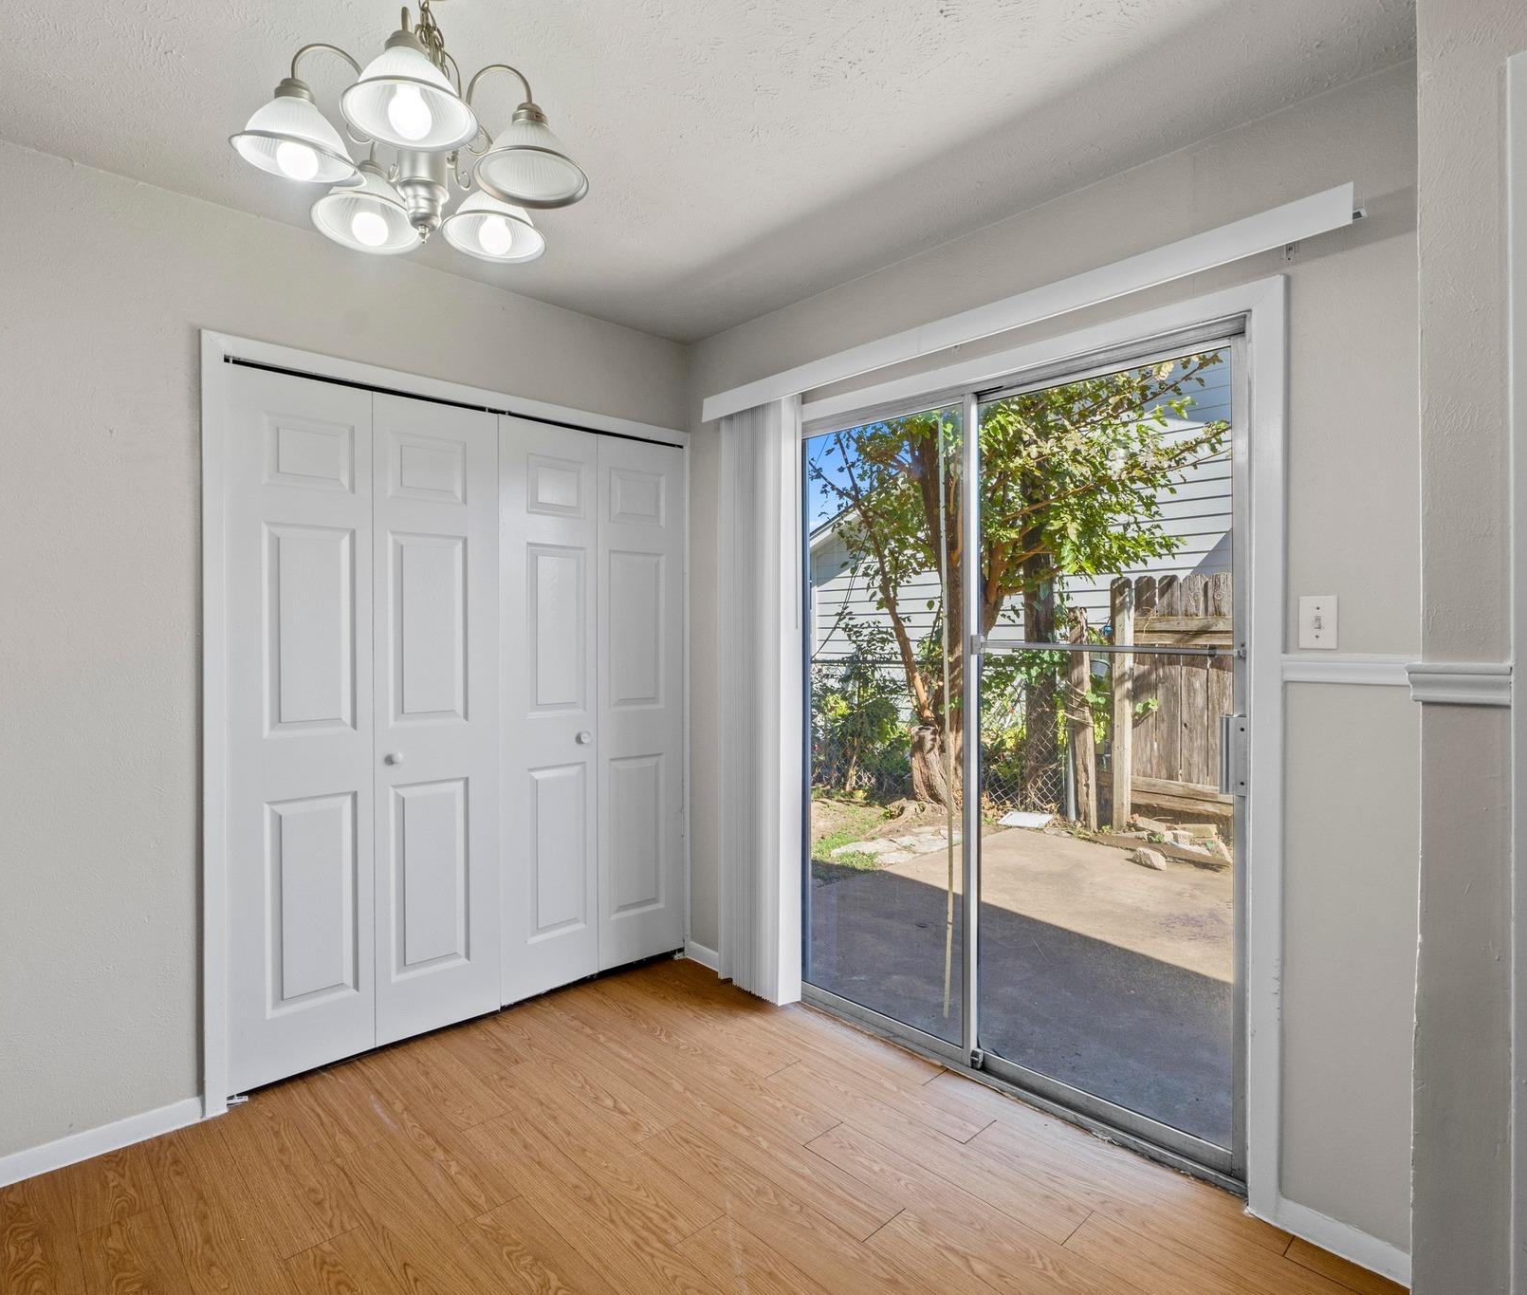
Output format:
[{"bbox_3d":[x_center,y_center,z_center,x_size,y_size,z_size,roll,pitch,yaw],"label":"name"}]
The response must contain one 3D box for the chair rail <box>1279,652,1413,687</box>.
[{"bbox_3d":[1.235,0.047,1.698,0.245,0.065,0.024,1,1,45],"label":"chair rail"}]

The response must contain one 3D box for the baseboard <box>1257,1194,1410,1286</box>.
[{"bbox_3d":[1.217,1.250,1.712,0.285,0.068,0.016,1,1,45],"label":"baseboard"}]

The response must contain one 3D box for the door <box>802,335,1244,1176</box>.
[{"bbox_3d":[0.614,0.257,2.407,1.470,2.000,0.090,1,1,45],"label":"door"}]

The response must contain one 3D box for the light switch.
[{"bbox_3d":[1.197,-0.053,1.744,0.071,0.115,0.015,1,1,45],"label":"light switch"}]

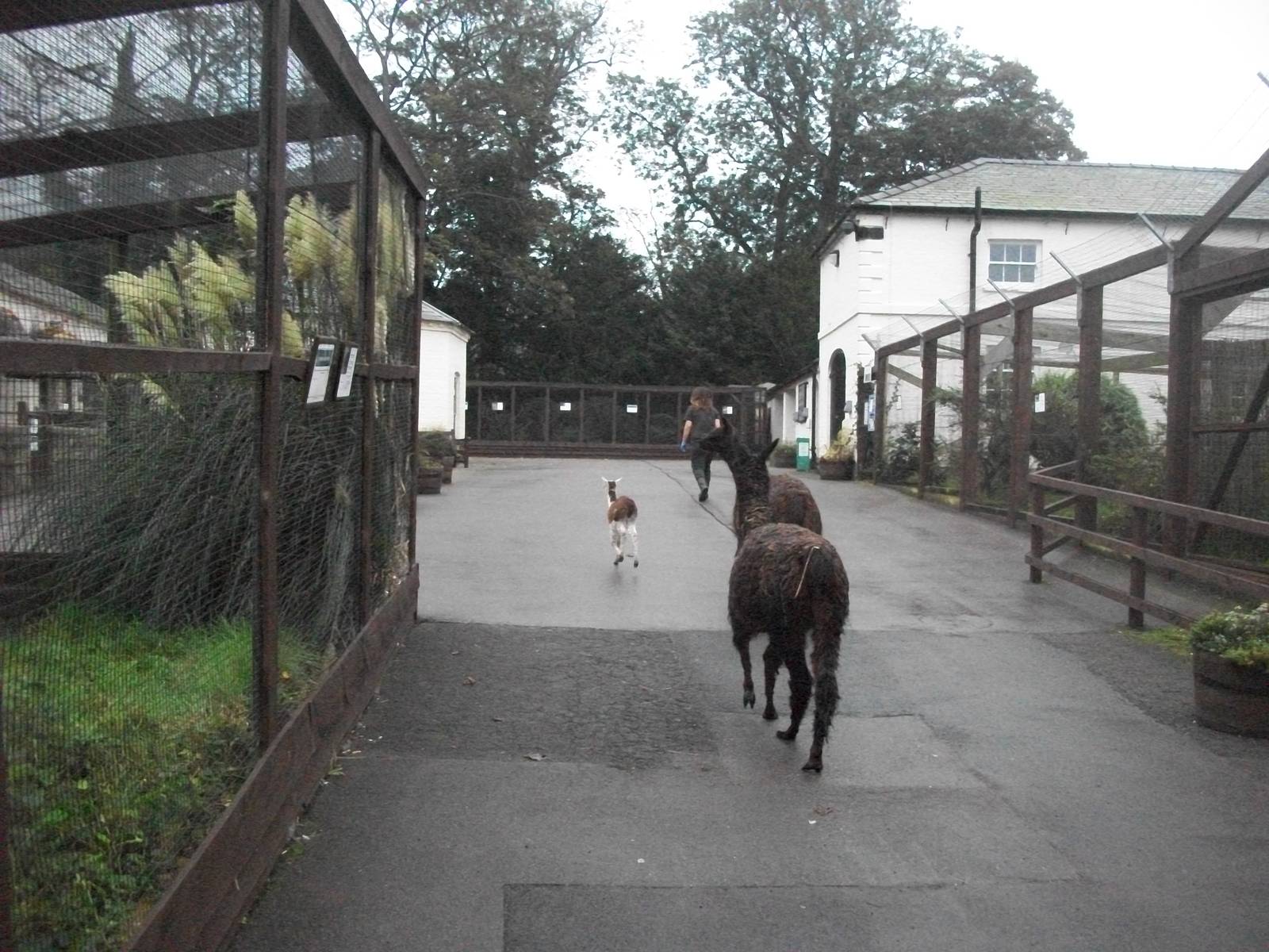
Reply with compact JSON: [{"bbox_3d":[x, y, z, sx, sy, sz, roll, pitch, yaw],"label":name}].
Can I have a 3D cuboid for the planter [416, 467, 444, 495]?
[{"bbox_3d":[-3.210,0.068,17.800,0.640,0.410,0.640,1,3,0],"label":"planter"}]

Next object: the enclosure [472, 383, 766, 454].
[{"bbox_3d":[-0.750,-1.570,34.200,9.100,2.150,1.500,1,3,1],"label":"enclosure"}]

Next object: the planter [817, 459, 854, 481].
[{"bbox_3d":[4.040,-0.140,23.500,0.700,0.430,0.700,1,3,0],"label":"planter"}]

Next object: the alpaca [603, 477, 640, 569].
[{"bbox_3d":[-0.150,0.400,10.750,0.290,0.800,0.740,0,3,-11],"label":"alpaca"}]

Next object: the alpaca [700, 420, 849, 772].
[{"bbox_3d":[0.640,0.490,5.430,0.520,1.420,1.250,1,3,-8],"label":"alpaca"}]

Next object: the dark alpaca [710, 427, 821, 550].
[{"bbox_3d":[0.860,0.290,8.350,0.560,1.430,1.300,0,3,-11],"label":"dark alpaca"}]

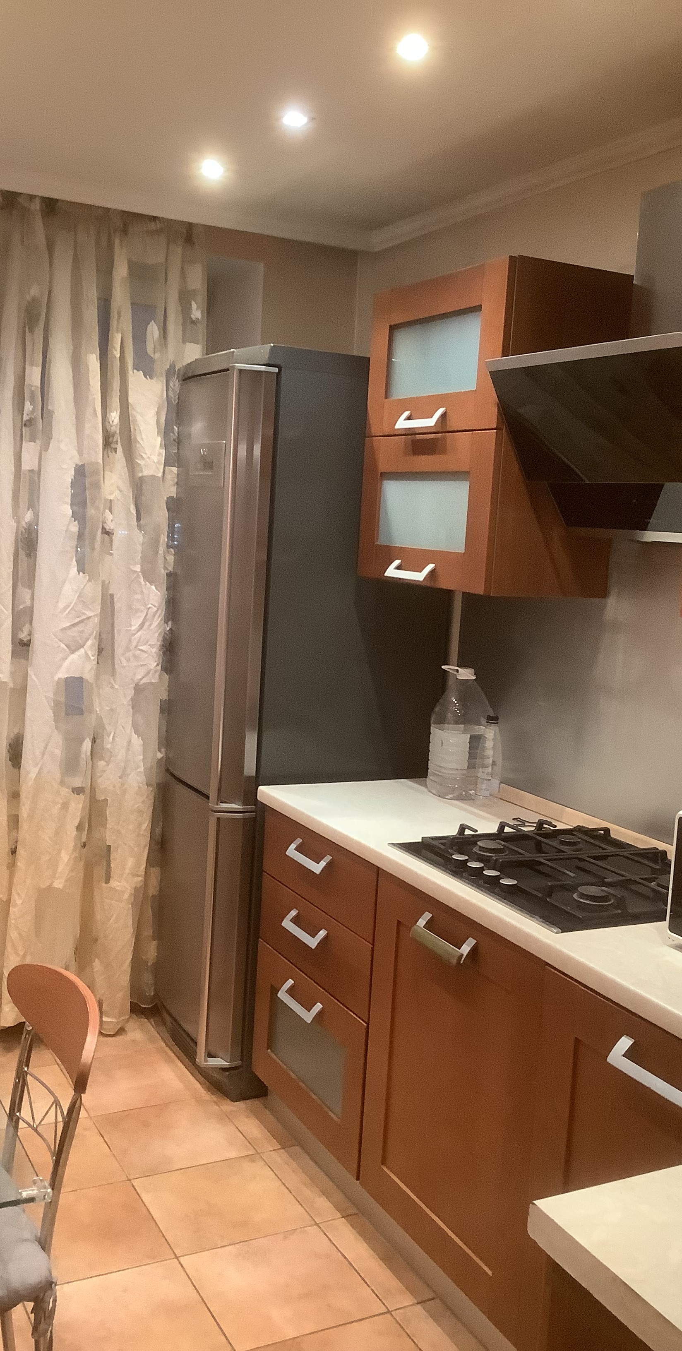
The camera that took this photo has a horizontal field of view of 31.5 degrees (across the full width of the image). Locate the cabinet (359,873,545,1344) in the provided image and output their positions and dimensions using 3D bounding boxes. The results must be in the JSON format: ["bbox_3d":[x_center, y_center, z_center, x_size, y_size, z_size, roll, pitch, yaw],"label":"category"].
[{"bbox_3d":[0.447,0.821,2.547,0.560,0.720,0.605,-1,8,-28],"label":"cabinet"}]

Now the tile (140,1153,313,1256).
[{"bbox_3d":[-0.275,1.214,2.780,0.330,0.010,0.327,0,8,-28],"label":"tile"}]

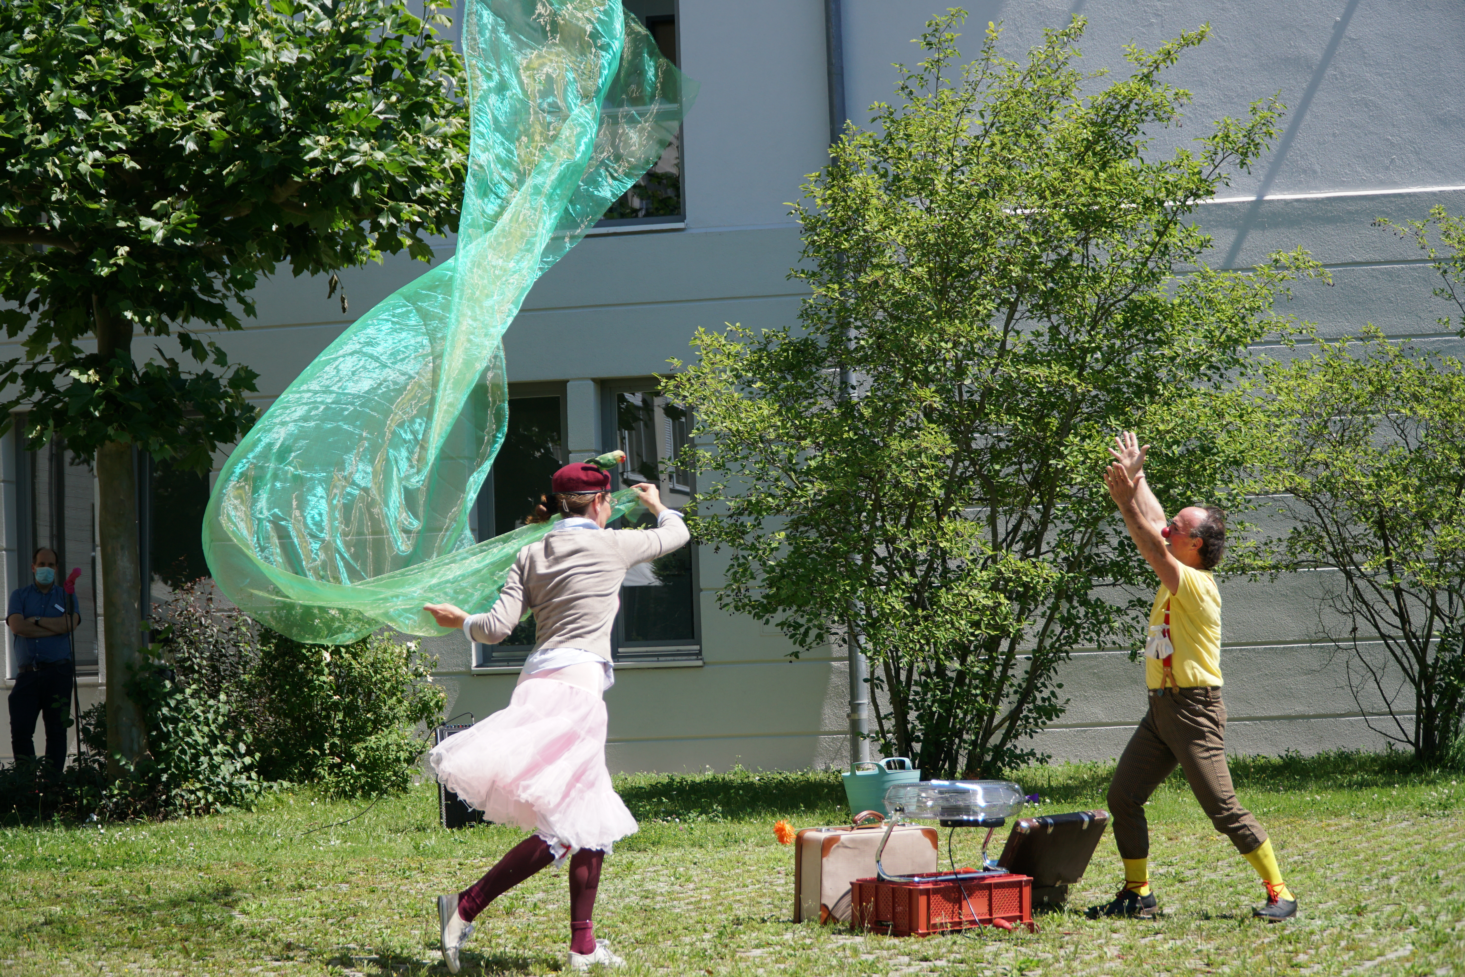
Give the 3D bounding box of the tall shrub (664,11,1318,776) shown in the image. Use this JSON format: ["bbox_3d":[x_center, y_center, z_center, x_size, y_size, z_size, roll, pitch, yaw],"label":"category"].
[{"bbox_3d":[1.663,-0.610,18.800,4.150,4.900,3.400,-3,-4,10],"label":"tall shrub"}]

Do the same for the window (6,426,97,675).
[{"bbox_3d":[-4.965,0.427,21.450,0.660,1.950,0.180,-2,-2,9],"label":"window"}]

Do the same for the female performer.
[{"bbox_3d":[-0.622,0.807,10.380,0.850,1.790,0.750,-4,-2,40],"label":"female performer"}]

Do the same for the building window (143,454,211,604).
[{"bbox_3d":[-4.046,0.381,21.200,0.640,1.950,0.180,-2,-2,9],"label":"building window"}]

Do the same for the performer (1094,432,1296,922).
[{"bbox_3d":[1.852,0.753,11.750,0.770,1.960,0.530,-2,-4,-6],"label":"performer"}]

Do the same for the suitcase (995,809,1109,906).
[{"bbox_3d":[1.166,1.532,11.900,0.510,0.380,0.460,0,-2,-44],"label":"suitcase"}]

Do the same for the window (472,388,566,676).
[{"bbox_3d":[-1.526,0.279,21.000,0.660,1.970,0.140,-3,-4,10],"label":"window"}]

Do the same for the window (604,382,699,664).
[{"bbox_3d":[-0.570,0.241,20.550,0.680,1.980,0.180,-2,-2,9],"label":"window"}]

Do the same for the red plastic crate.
[{"bbox_3d":[0.831,1.643,11.599,0.600,0.195,0.400,1,-5,-38],"label":"red plastic crate"}]

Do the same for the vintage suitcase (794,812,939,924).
[{"bbox_3d":[0.536,1.531,11.875,0.640,0.405,0.165,-1,-2,-40],"label":"vintage suitcase"}]

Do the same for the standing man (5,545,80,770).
[{"bbox_3d":[-4.559,1.278,19.400,0.520,1.790,0.340,-2,-4,-1],"label":"standing man"}]

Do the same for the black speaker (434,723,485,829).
[{"bbox_3d":[-1.495,1.662,17.110,0.420,0.600,0.320,-1,-4,-9],"label":"black speaker"}]

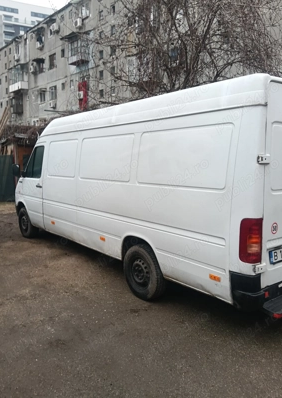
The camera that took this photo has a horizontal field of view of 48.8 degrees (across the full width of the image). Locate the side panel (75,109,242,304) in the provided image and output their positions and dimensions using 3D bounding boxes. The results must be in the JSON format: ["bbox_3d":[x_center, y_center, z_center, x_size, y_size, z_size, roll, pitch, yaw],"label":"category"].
[{"bbox_3d":[-0.055,-0.034,3.857,0.140,1.750,2.860,-4,8,-40],"label":"side panel"}]

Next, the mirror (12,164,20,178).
[{"bbox_3d":[-2.574,-0.570,6.441,0.180,0.280,0.110,-4,8,-40],"label":"mirror"}]

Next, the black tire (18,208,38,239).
[{"bbox_3d":[-2.539,0.548,7.031,0.225,0.670,0.670,-4,8,-40],"label":"black tire"}]

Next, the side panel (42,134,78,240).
[{"bbox_3d":[-1.407,-0.215,5.428,0.130,1.730,1.300,-4,8,-40],"label":"side panel"}]

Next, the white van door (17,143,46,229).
[{"bbox_3d":[-2.199,-0.306,6.378,0.160,1.640,1.180,-4,8,-40],"label":"white van door"}]

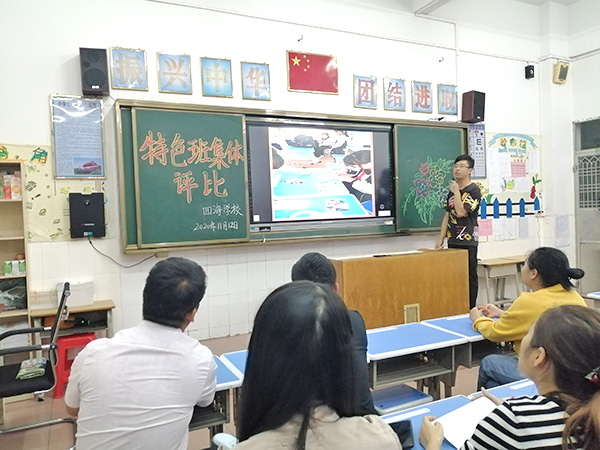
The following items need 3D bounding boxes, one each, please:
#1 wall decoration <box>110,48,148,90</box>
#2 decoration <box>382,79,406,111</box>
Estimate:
[{"bbox_3d":[-1.522,-1.387,4.030,0.302,0.357,0.030,-3,1,-25],"label":"wall decoration"},{"bbox_3d":[1.108,-1.512,5.242,0.309,0.361,0.030,-3,1,-25],"label":"decoration"}]

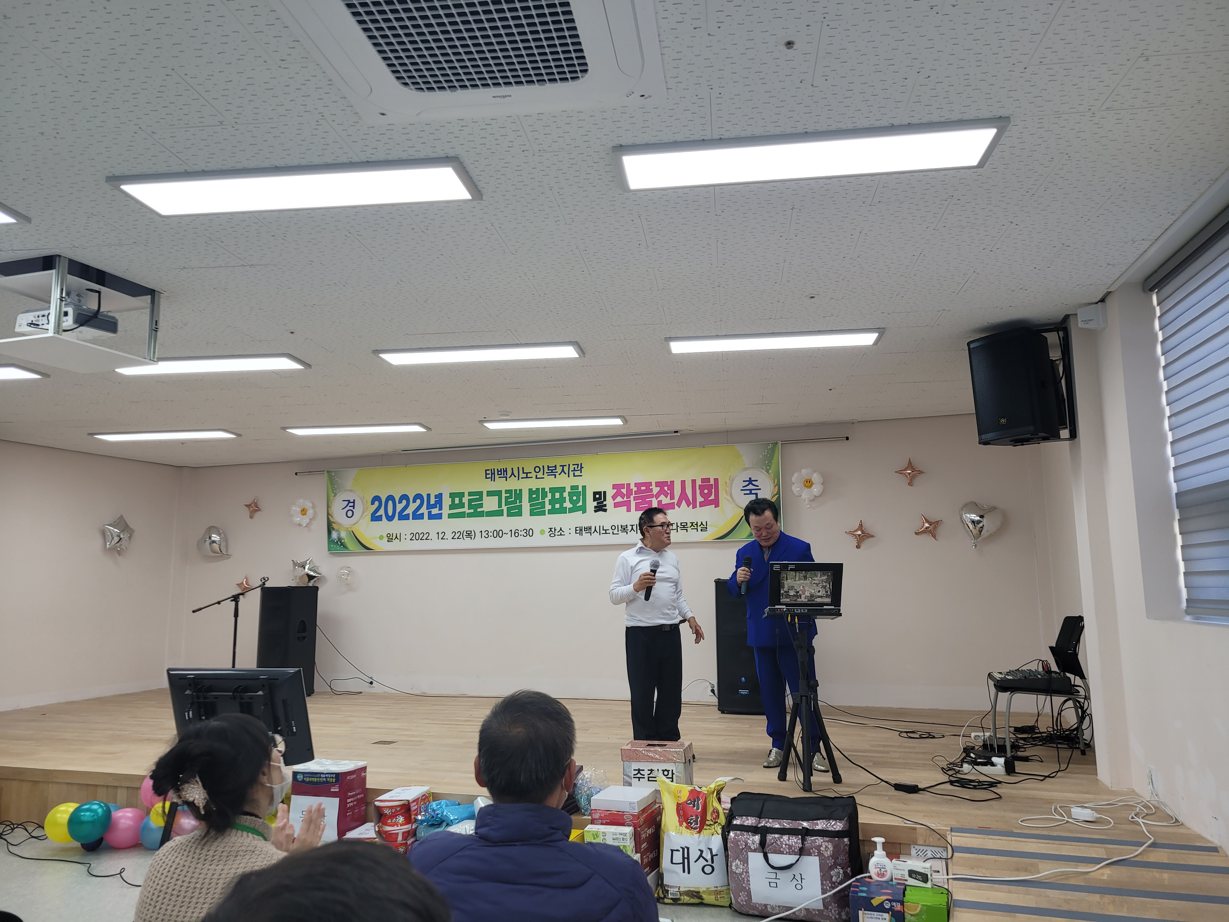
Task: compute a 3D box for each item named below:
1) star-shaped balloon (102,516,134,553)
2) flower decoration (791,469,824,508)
[{"bbox_3d":[-5.286,0.782,9.829,0.160,0.400,0.360,-3,-8,19],"label":"star-shaped balloon"},{"bbox_3d":[1.759,0.245,8.414,0.300,0.370,0.120,-3,-8,19],"label":"flower decoration"}]

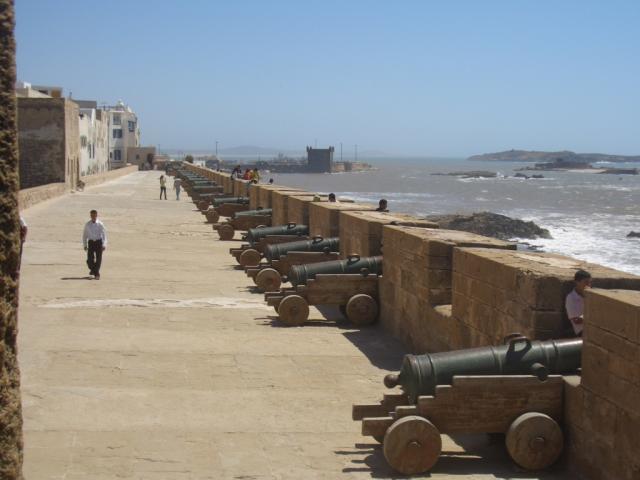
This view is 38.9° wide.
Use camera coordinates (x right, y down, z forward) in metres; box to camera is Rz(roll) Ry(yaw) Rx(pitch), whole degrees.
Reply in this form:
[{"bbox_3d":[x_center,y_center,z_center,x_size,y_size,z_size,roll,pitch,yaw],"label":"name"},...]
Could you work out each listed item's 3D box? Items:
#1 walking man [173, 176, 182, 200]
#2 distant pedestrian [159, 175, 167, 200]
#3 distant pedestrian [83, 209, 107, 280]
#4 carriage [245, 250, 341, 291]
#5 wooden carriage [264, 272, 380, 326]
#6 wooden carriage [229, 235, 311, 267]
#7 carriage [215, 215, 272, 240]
[{"bbox_3d":[-9.928,-3.612,63.033,0.520,1.700,0.350,-1,5,-6],"label":"walking man"},{"bbox_3d":[-10.903,-3.612,63.033,0.450,1.700,0.470,-4,7,-37],"label":"distant pedestrian"},{"bbox_3d":[-5.654,0.119,22.683,0.550,1.730,0.380,-1,5,-11],"label":"distant pedestrian"},{"bbox_3d":[-0.681,0.706,21.754,2.150,0.910,0.960,0,5,-9],"label":"carriage"},{"bbox_3d":[-0.002,1.071,17.025,2.000,0.880,1.050,-1,5,-8],"label":"wooden carriage"},{"bbox_3d":[-1.451,0.269,25.661,2.000,0.880,1.050,-1,5,-8],"label":"wooden carriage"},{"bbox_3d":[-2.939,-0.475,33.674,2.000,0.880,1.050,-1,5,-8],"label":"carriage"}]

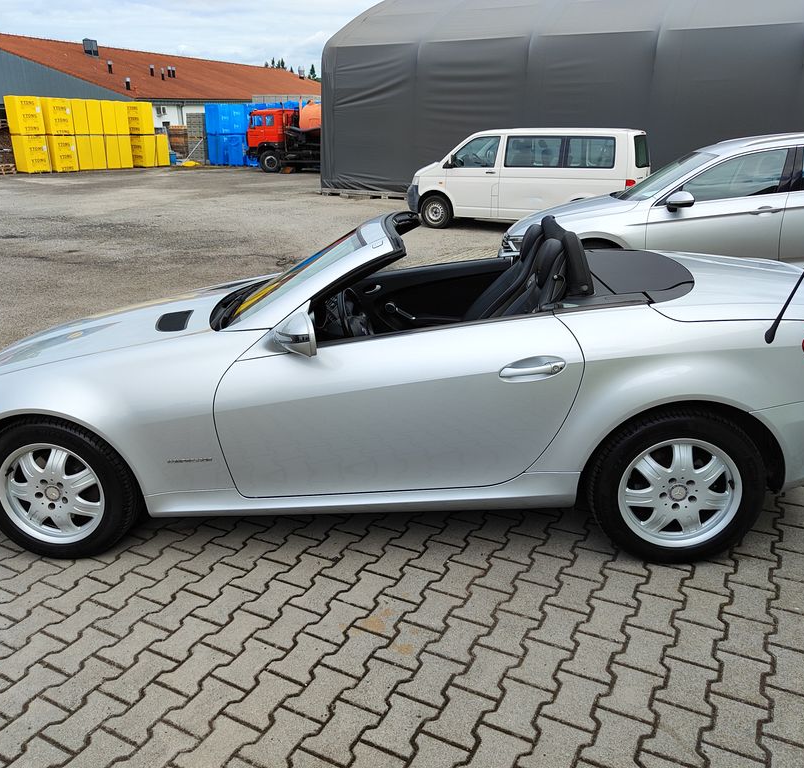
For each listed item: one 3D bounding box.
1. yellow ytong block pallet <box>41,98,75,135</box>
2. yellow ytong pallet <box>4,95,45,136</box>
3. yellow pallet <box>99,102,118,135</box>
[{"bbox_3d":[-16.150,-12.478,31.754,0.780,1.600,1.200,9,22,26],"label":"yellow ytong block pallet"},{"bbox_3d":[-17.090,-12.160,30.870,0.780,1.600,1.200,9,22,26],"label":"yellow ytong pallet"},{"bbox_3d":[-15.470,-13.729,35.165,1.186,1.639,0.782,11,23,26],"label":"yellow pallet"}]

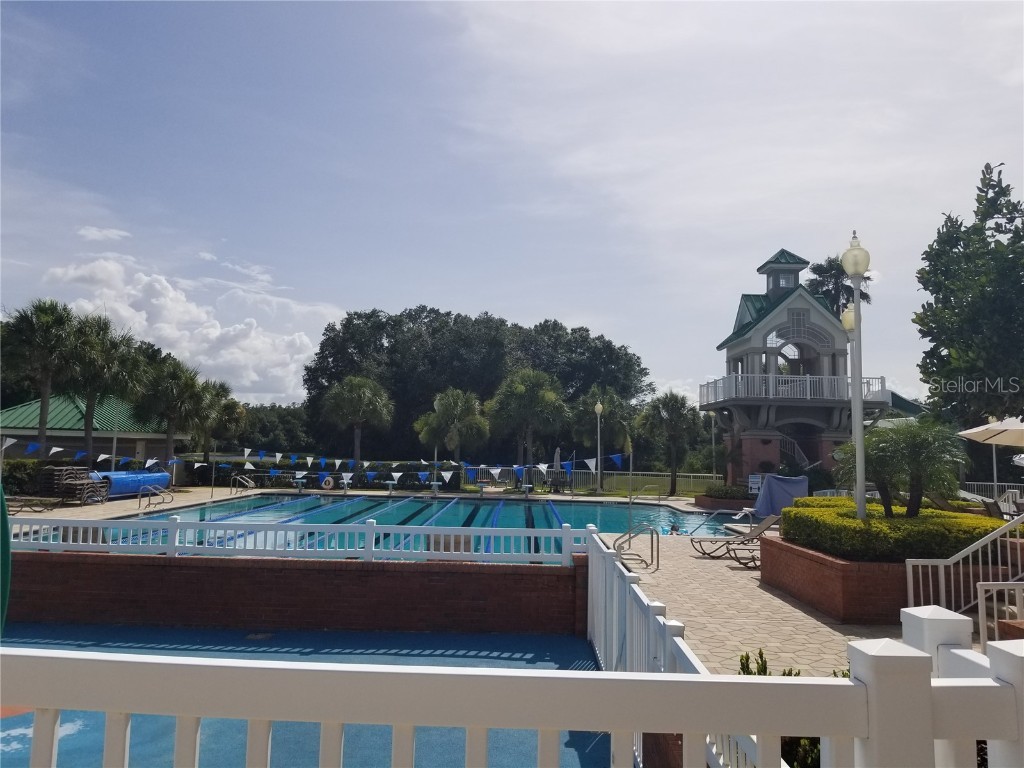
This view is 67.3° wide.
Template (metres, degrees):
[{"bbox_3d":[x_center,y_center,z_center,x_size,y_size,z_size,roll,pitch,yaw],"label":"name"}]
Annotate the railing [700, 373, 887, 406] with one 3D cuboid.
[{"bbox_3d":[14.104,0.480,40.063,7.110,1.240,7.000,1,-5,1],"label":"railing"}]

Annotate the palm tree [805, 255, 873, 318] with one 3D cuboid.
[{"bbox_3d":[18.372,-0.510,43.033,3.841,13.729,3.841,1,-5,1],"label":"palm tree"}]

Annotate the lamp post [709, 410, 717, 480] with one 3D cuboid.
[{"bbox_3d":[12.474,3.929,47.720,0.450,4.948,0.450,1,-5,1],"label":"lamp post"}]

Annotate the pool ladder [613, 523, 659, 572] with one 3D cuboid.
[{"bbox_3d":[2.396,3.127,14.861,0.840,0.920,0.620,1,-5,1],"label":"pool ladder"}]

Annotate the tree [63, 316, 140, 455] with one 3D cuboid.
[{"bbox_3d":[-17.872,0.832,33.230,3.509,7.758,3.509,1,-5,1],"label":"tree"}]

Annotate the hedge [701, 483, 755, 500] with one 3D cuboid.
[{"bbox_3d":[8.832,4.360,30.948,2.500,0.750,1.800,1,-5,1],"label":"hedge"}]

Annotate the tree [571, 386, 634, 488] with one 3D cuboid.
[{"bbox_3d":[5.322,3.220,45.543,3.807,6.167,3.807,1,-5,1],"label":"tree"}]

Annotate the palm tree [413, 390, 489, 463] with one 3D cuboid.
[{"bbox_3d":[-3.535,3.113,44.939,4.330,5.720,4.330,1,-5,1],"label":"palm tree"}]

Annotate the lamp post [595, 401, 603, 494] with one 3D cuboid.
[{"bbox_3d":[4.745,3.442,42.317,0.450,5.135,0.450,1,-5,1],"label":"lamp post"}]

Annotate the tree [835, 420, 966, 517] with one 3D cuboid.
[{"bbox_3d":[6.509,1.650,12.842,2.208,2.080,2.208,1,-5,1],"label":"tree"}]

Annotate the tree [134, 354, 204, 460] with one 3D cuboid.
[{"bbox_3d":[-16.773,1.792,37.664,3.410,6.510,3.410,1,-5,1],"label":"tree"}]

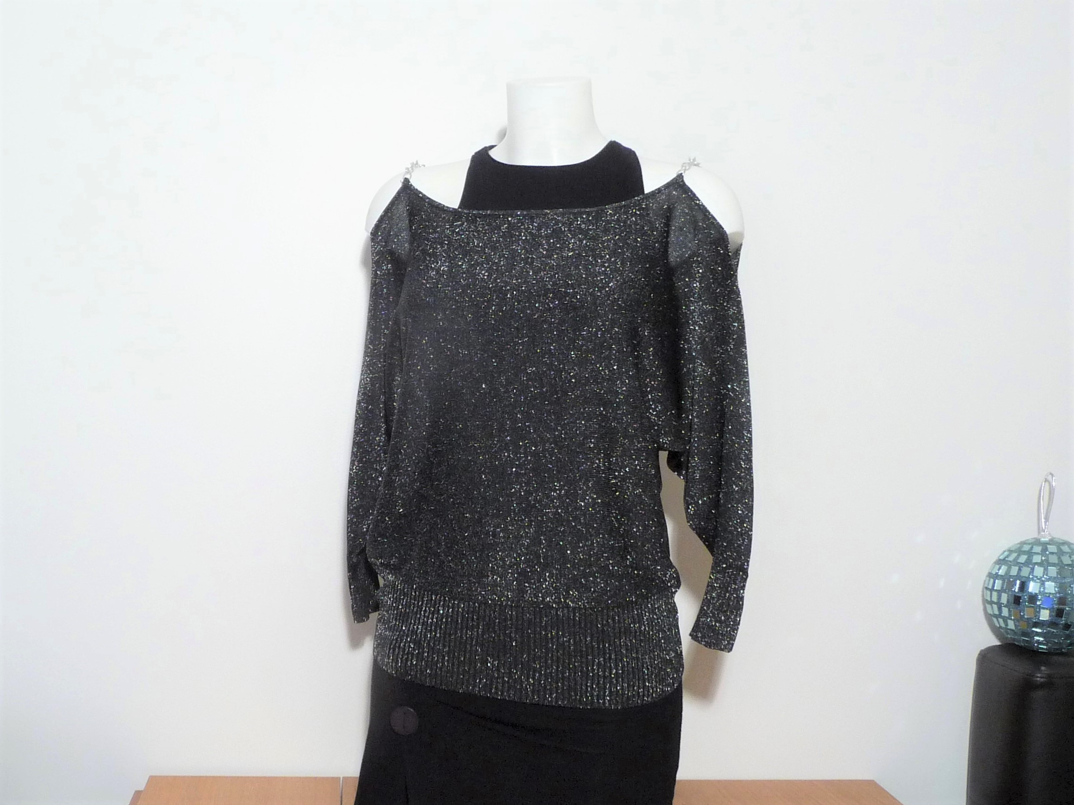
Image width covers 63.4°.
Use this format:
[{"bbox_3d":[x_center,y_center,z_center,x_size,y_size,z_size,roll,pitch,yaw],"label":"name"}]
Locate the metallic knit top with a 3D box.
[{"bbox_3d":[0.007,0.028,1.030,0.460,0.626,0.250,2,5,10],"label":"metallic knit top"}]

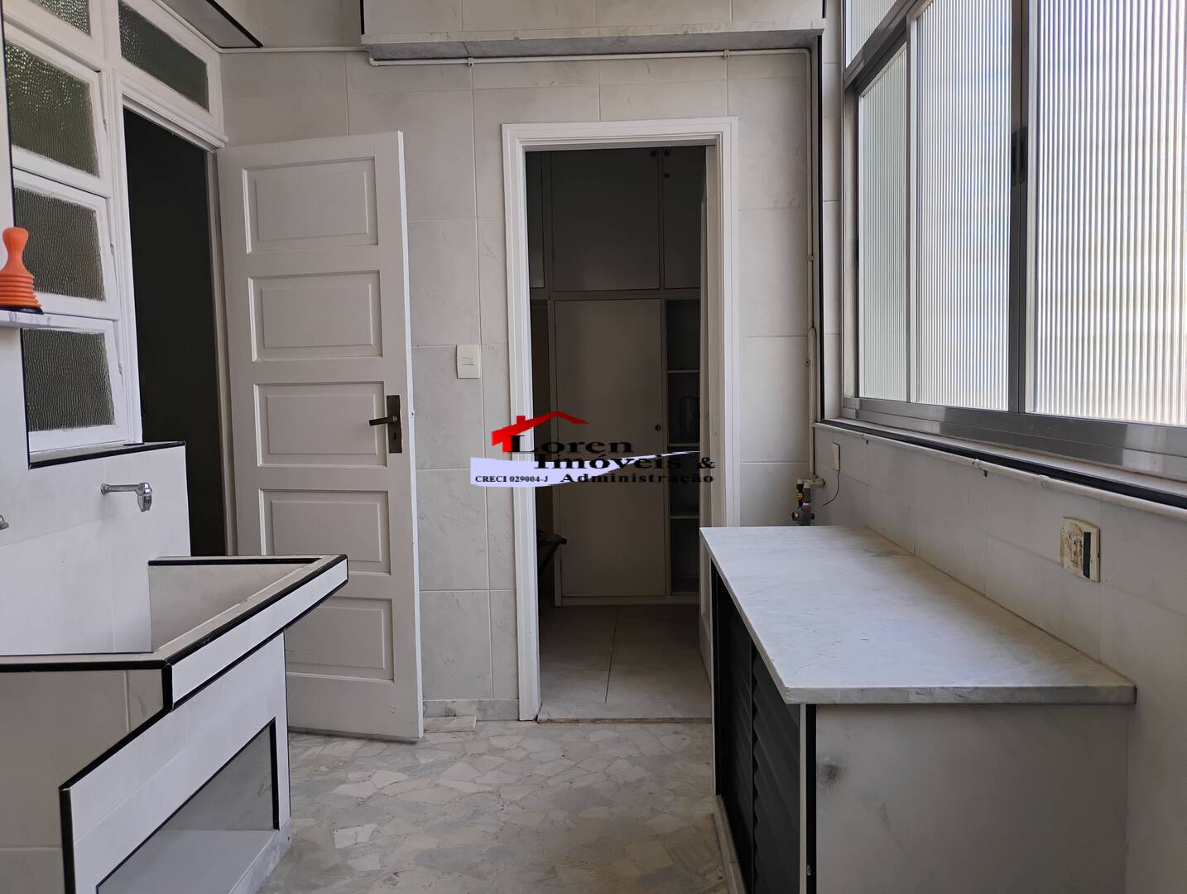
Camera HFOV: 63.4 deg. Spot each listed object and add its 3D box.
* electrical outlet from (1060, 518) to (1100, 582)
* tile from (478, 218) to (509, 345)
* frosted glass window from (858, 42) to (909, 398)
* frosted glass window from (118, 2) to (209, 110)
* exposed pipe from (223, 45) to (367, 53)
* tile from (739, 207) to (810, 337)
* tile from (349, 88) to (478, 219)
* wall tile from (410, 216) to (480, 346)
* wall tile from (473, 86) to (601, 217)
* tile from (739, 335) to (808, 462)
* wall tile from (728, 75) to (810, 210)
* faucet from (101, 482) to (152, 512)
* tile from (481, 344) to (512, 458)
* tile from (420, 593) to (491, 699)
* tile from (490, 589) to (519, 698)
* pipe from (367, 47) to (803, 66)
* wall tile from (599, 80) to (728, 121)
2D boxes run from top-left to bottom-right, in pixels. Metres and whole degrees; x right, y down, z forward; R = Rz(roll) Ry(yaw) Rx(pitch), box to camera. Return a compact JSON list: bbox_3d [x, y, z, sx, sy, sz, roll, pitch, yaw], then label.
[{"bbox_3d":[0.745,0.156,1.472,0.013,0.080,0.115,-1,4,2],"label":"electrical outlet"},{"bbox_3d":[-0.358,-0.596,3.461,0.104,0.450,0.012,-1,4,2],"label":"tile"},{"bbox_3d":[0.869,-0.629,2.893,0.024,0.975,0.545,-1,4,2],"label":"frosted glass window"},{"bbox_3d":[-1.355,-1.229,3.060,0.020,0.165,0.590,-1,4,2],"label":"frosted glass window"},{"bbox_3d":[-1.058,-1.405,3.402,0.522,0.019,0.019,-1,4,2],"label":"exposed pipe"},{"bbox_3d":[0.655,-0.620,3.438,0.261,0.450,0.012,-1,4,2],"label":"tile"},{"bbox_3d":[-0.649,-1.046,3.445,0.450,0.450,0.012,-1,4,2],"label":"tile"},{"bbox_3d":[-0.635,-0.590,3.468,0.450,0.450,0.012,-1,4,2],"label":"wall tile"},{"bbox_3d":[-0.197,-1.049,3.424,0.450,0.450,0.012,-1,4,2],"label":"wall tile"},{"bbox_3d":[0.649,-0.170,3.466,0.258,0.450,0.012,-1,4,2],"label":"tile"},{"bbox_3d":[0.628,-1.069,3.406,0.297,0.450,0.012,-1,4,2],"label":"wall tile"},{"bbox_3d":[-1.134,0.123,2.351,0.127,0.076,0.037,-1,4,2],"label":"faucet"},{"bbox_3d":[-0.349,-0.147,3.501,0.103,0.450,0.010,-1,4,3],"label":"tile"},{"bbox_3d":[-0.602,0.736,3.564,0.450,0.410,0.012,-1,4,2],"label":"tile"},{"bbox_3d":[-0.327,0.730,3.557,0.099,0.410,0.012,-1,4,2],"label":"tile"},{"bbox_3d":[-0.038,-1.374,3.381,1.530,0.030,0.030,-1,4,2],"label":"pipe"},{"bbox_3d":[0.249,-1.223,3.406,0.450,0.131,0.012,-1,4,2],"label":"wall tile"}]

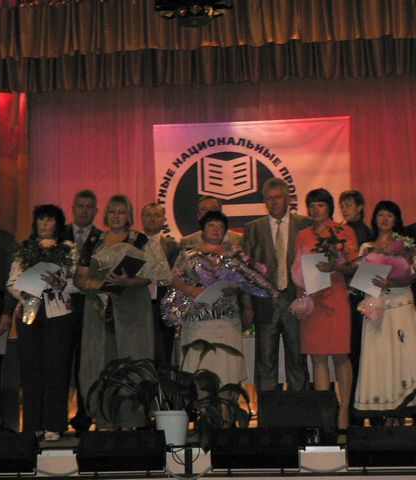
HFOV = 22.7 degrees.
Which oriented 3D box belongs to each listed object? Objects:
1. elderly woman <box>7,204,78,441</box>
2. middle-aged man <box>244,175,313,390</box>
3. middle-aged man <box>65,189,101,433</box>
[{"bbox_3d":[-1.154,0.575,7.218,0.500,1.656,0.400,-1,-5,0],"label":"elderly woman"},{"bbox_3d":[0.492,0.468,7.325,0.530,1.822,0.340,-2,-5,6],"label":"middle-aged man"},{"bbox_3d":[-0.881,0.516,7.563,0.520,1.801,0.340,-1,-6,2],"label":"middle-aged man"}]

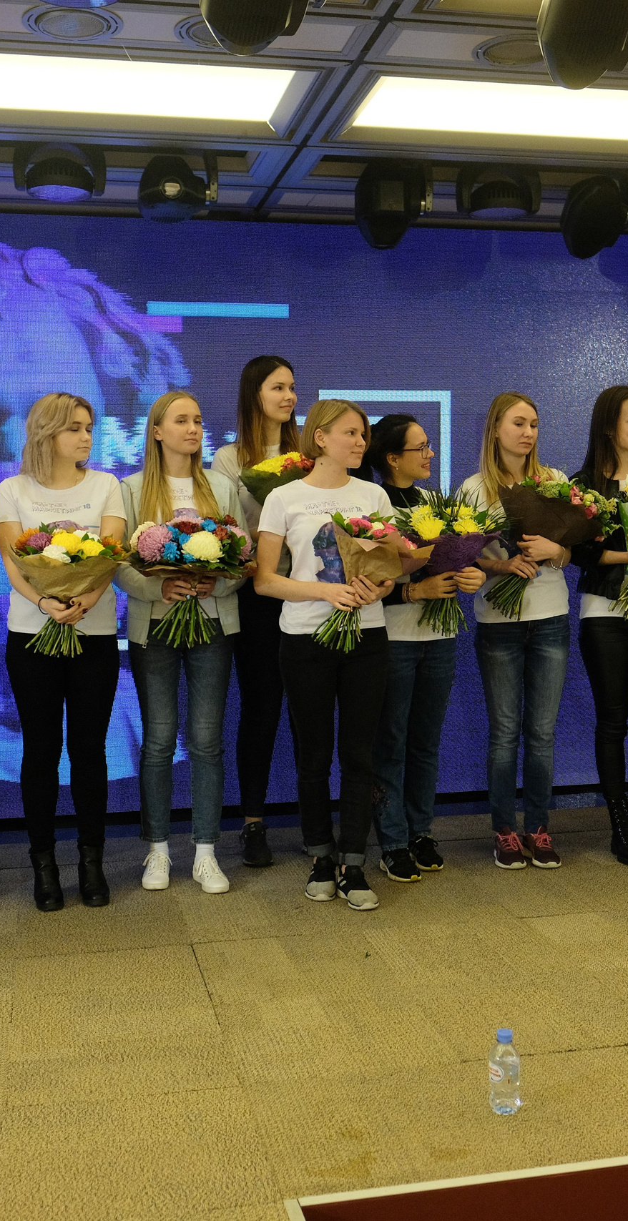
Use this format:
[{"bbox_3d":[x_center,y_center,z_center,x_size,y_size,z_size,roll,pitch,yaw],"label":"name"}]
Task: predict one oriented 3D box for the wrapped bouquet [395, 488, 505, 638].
[{"bbox_3d":[0.454,-0.160,4.140,0.350,0.460,0.280,-1,15,-25],"label":"wrapped bouquet"}]

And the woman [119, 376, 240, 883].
[{"bbox_3d":[-0.466,0.098,4.124,0.430,1.656,0.380,-2,3,-12],"label":"woman"}]

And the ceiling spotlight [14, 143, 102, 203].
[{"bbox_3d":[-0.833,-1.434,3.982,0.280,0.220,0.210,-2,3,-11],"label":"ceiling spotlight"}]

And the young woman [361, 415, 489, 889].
[{"bbox_3d":[0.363,0.122,4.293,0.430,1.600,0.380,-3,4,-30],"label":"young woman"}]

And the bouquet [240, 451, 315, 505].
[{"bbox_3d":[-0.089,-0.368,4.330,0.360,0.420,0.300,4,12,-11],"label":"bouquet"}]

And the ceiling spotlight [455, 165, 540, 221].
[{"bbox_3d":[0.645,-1.469,4.282,0.280,0.220,0.210,-2,3,-11],"label":"ceiling spotlight"}]

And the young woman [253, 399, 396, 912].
[{"bbox_3d":[0.052,0.134,4.000,0.450,1.620,0.360,-2,3,-16],"label":"young woman"}]

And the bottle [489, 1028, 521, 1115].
[{"bbox_3d":[0.392,0.942,2.506,0.062,0.169,0.062,0,3,10],"label":"bottle"}]

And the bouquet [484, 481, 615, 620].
[{"bbox_3d":[0.823,-0.215,4.220,0.400,0.450,0.300,32,15,1],"label":"bouquet"}]

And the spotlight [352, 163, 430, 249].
[{"bbox_3d":[0.271,-1.447,4.327,0.240,0.290,0.250,-2,4,-12],"label":"spotlight"}]

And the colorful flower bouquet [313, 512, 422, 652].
[{"bbox_3d":[0.181,-0.087,3.820,0.310,0.430,0.270,14,16,-20],"label":"colorful flower bouquet"}]

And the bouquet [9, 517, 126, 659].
[{"bbox_3d":[-0.760,-0.068,3.760,0.370,0.400,0.330,-2,4,-14],"label":"bouquet"}]

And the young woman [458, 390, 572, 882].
[{"bbox_3d":[0.734,0.067,4.319,0.420,1.668,0.350,-1,4,-4],"label":"young woman"}]

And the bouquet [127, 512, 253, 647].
[{"bbox_3d":[-0.399,-0.099,3.940,0.400,0.410,0.350,-2,4,-10],"label":"bouquet"}]

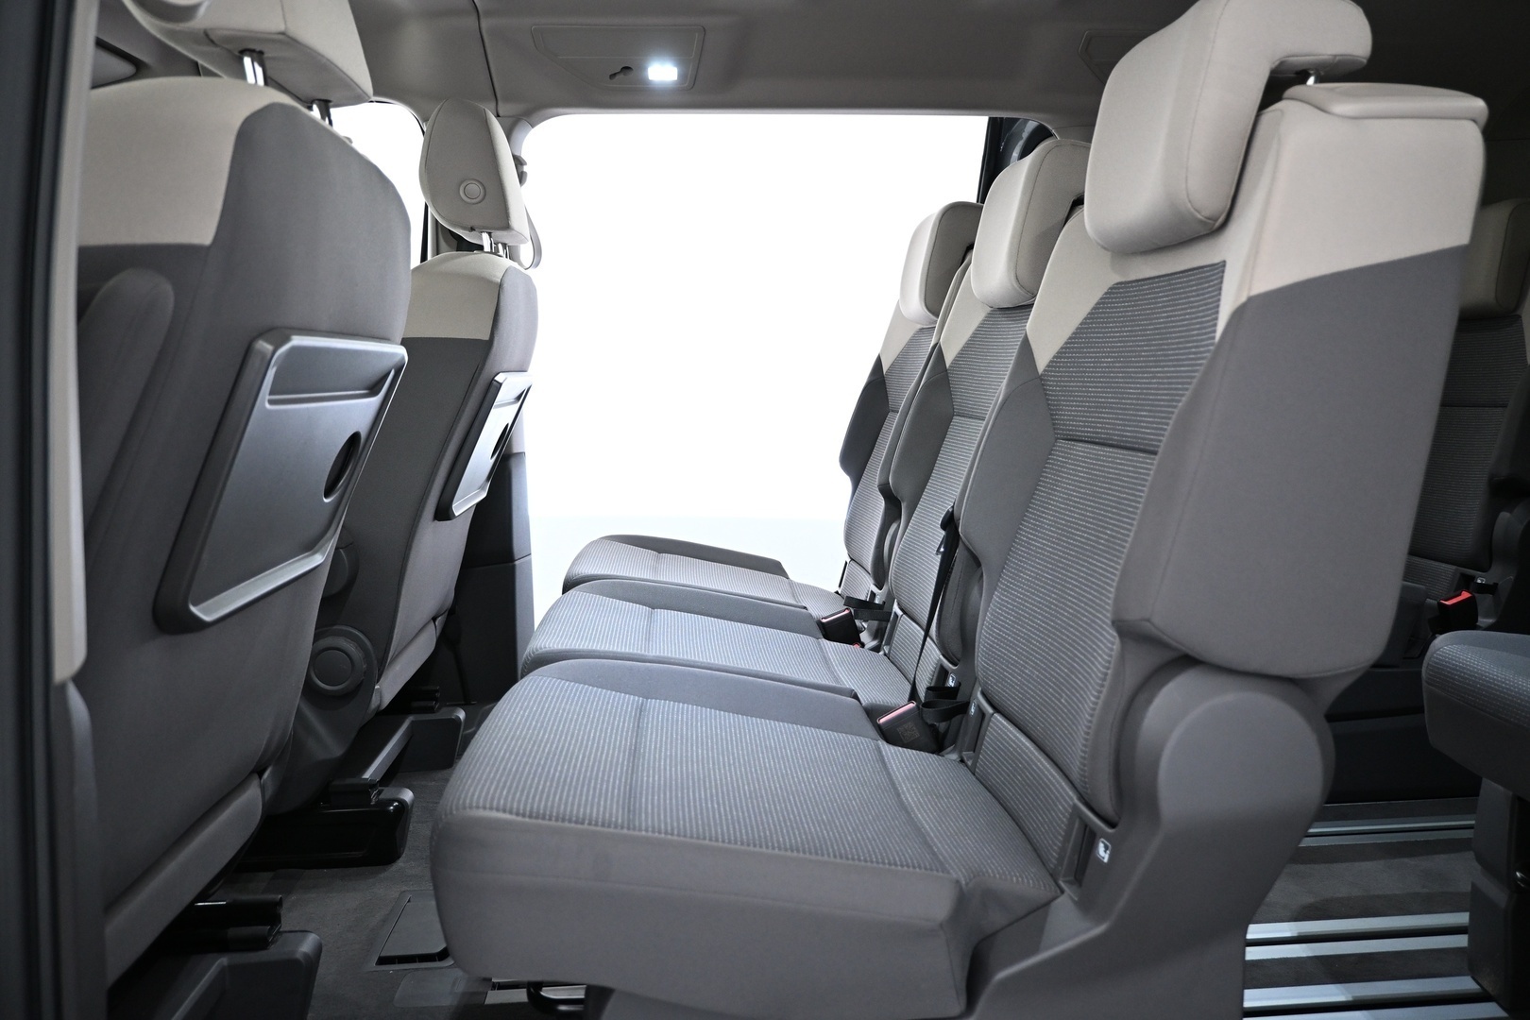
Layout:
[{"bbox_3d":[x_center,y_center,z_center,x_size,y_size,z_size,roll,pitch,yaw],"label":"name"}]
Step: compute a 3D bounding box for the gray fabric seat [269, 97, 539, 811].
[{"bbox_3d":[-0.785,-0.078,1.728,0.810,1.143,0.531,-1,7,-5],"label":"gray fabric seat"}]

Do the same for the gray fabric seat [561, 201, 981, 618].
[{"bbox_3d":[0.046,-0.021,1.831,0.742,1.015,0.441,-1,7,-5],"label":"gray fabric seat"}]

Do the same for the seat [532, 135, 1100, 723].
[{"bbox_3d":[0.082,0.035,1.390,0.742,1.015,0.441,-1,7,-5],"label":"seat"}]

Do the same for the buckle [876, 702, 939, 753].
[{"bbox_3d":[0.161,0.255,1.202,0.047,0.066,0.024,-27,9,-1],"label":"buckle"}]

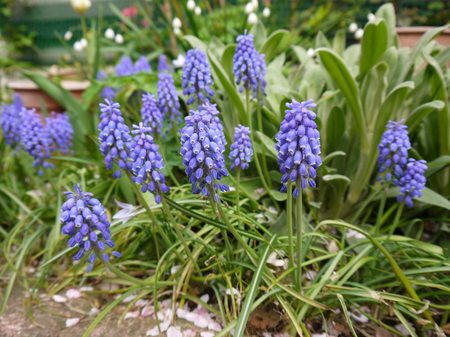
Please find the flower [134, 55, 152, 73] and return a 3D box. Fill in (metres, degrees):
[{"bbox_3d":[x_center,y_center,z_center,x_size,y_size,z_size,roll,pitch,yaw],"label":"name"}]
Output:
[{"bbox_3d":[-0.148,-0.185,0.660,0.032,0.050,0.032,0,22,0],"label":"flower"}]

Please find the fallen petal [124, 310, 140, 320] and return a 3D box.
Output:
[{"bbox_3d":[-0.077,0.123,0.304,0.013,0.003,0.010,0,22,0],"label":"fallen petal"}]

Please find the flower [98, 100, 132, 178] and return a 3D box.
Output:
[{"bbox_3d":[-0.092,-0.025,0.310,0.028,0.066,0.028,-14,20,0],"label":"flower"}]

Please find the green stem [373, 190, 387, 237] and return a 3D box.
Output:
[{"bbox_3d":[0.147,0.043,0.345,0.005,0.047,0.004,11,0,0],"label":"green stem"}]

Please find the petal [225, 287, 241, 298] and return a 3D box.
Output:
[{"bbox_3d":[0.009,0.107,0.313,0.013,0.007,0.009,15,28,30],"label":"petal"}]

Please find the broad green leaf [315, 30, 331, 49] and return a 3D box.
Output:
[{"bbox_3d":[0.147,-0.192,0.550,0.024,0.034,0.012,-2,18,0],"label":"broad green leaf"}]

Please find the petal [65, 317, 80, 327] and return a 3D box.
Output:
[{"bbox_3d":[-0.125,0.125,0.298,0.013,0.003,0.010,0,22,0],"label":"petal"}]

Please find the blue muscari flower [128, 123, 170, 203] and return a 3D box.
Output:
[{"bbox_3d":[-0.062,-0.005,0.300,0.028,0.066,0.028,-15,20,0],"label":"blue muscari flower"}]

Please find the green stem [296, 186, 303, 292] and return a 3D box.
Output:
[{"bbox_3d":[0.062,0.059,0.305,0.004,0.105,0.004,0,22,0],"label":"green stem"}]

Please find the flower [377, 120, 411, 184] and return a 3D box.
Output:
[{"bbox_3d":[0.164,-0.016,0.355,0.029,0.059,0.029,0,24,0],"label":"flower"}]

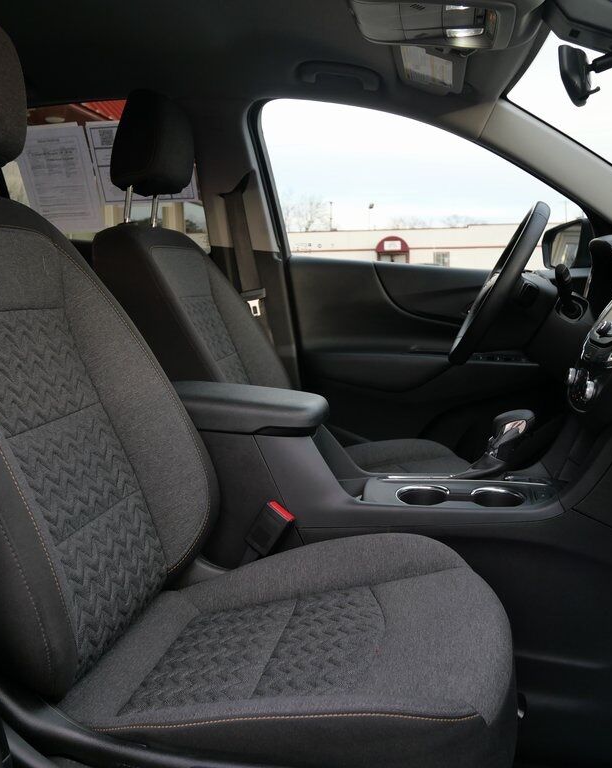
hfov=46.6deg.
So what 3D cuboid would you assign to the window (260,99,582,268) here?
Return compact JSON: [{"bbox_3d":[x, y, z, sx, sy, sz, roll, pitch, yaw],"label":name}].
[{"bbox_3d":[0.298,-0.516,1.828,0.810,0.420,0.060,1,25,10],"label":"window"}]

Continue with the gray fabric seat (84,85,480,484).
[{"bbox_3d":[0.003,-0.121,1.593,0.830,1.060,0.540,1,8,10],"label":"gray fabric seat"}]

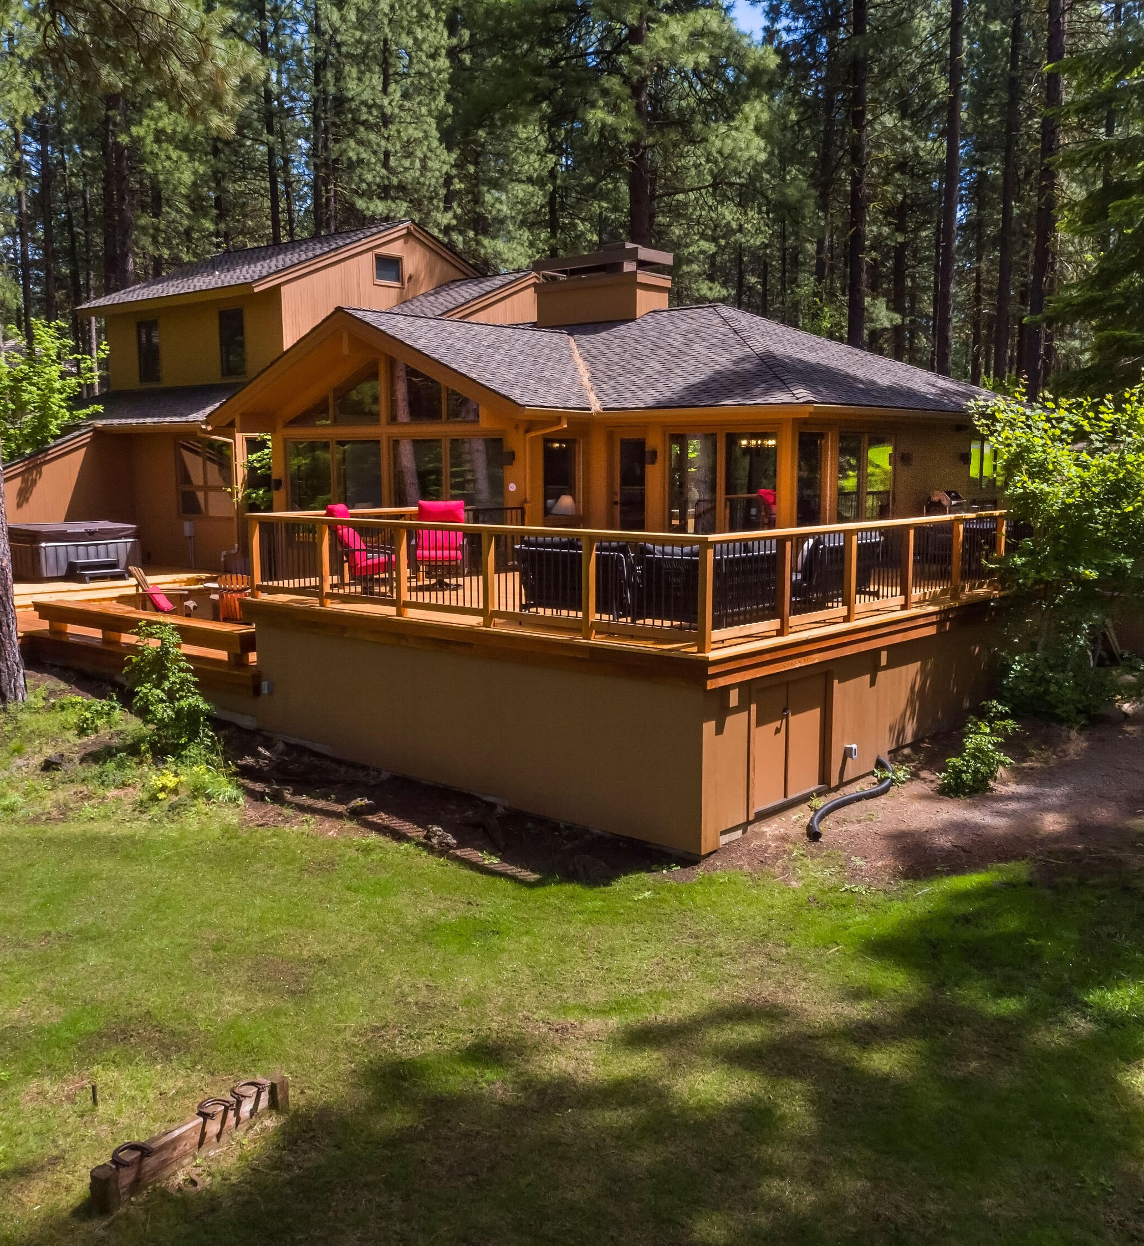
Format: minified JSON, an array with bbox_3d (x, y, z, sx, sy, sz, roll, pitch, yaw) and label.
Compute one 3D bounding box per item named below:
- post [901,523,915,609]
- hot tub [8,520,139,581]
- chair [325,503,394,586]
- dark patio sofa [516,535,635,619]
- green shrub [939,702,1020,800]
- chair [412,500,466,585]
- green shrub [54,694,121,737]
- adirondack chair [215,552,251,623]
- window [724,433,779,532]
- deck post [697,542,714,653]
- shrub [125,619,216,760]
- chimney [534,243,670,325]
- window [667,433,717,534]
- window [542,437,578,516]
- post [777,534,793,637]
[{"bbox_3d":[3.800,-0.615,12.968,0.090,0.960,0.090,8,11,43],"label":"post"},{"bbox_3d":[-10.708,-1.570,24.451,2.100,0.980,2.100,7,10,40],"label":"hot tub"},{"bbox_3d":[-2.712,-1.003,15.285,0.880,1.100,0.720,2,9,15],"label":"chair"},{"bbox_3d":[0.219,-0.507,12.309,1.460,0.850,0.800,7,11,43],"label":"dark patio sofa"},{"bbox_3d":[4.143,1.284,11.800,0.800,0.920,0.820,7,10,40],"label":"green shrub"},{"bbox_3d":[-1.726,-1.051,15.374,0.720,1.120,0.800,0,8,-3],"label":"chair"},{"bbox_3d":[-5.630,1.088,13.400,0.740,0.430,0.580,7,10,40],"label":"green shrub"},{"bbox_3d":[-4.705,-0.342,15.963,0.750,0.950,0.880,-5,9,-31],"label":"adirondack chair"},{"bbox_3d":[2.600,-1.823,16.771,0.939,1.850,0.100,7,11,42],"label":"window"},{"bbox_3d":[1.132,-0.214,9.748,0.090,0.950,0.090,7,10,40],"label":"deck post"},{"bbox_3d":[-4.430,0.745,12.700,1.000,1.450,1.000,7,10,40],"label":"shrub"},{"bbox_3d":[0.590,-6.464,22.470,2.650,1.450,1.170,7,10,40],"label":"chimney"},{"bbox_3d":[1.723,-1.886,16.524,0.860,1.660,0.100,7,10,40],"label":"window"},{"bbox_3d":[-0.176,-2.310,18.398,0.100,1.255,0.854,7,11,42],"label":"window"},{"bbox_3d":[2.069,-0.356,11.196,0.090,0.960,0.090,8,11,43],"label":"post"}]

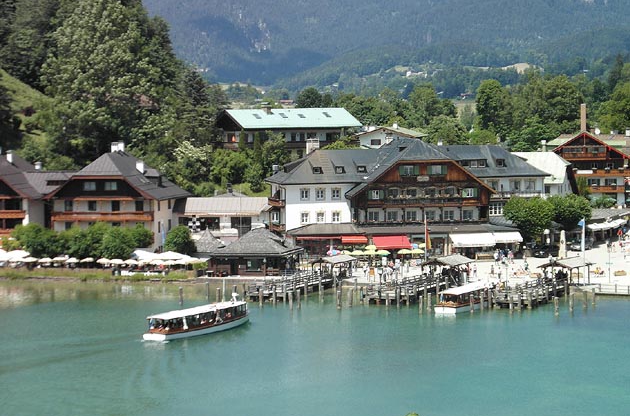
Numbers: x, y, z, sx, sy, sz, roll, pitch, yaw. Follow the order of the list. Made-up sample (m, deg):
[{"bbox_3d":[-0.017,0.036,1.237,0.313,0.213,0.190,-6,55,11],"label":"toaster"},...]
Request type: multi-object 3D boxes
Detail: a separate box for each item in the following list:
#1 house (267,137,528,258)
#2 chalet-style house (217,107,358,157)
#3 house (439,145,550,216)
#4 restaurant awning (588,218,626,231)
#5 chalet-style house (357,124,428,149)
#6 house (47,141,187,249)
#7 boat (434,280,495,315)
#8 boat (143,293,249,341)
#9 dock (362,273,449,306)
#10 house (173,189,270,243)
[{"bbox_3d":[12.460,-1.430,317.040,37.500,16.600,18.000,-1,5,-5],"label":"house"},{"bbox_3d":[-4.380,-11.080,347.310,21.000,10.000,15.000,-2,5,-20],"label":"chalet-style house"},{"bbox_3d":[27.390,-1.630,324.060,17.000,15.500,13.000,-1,5,-5],"label":"house"},{"bbox_3d":[46.590,2.310,334.450,1.900,0.900,13.000,2,6,28],"label":"restaurant awning"},{"bbox_3d":[12.590,-9.380,345.470,10.500,7.600,11.000,0,5,11],"label":"chalet-style house"},{"bbox_3d":[-28.900,-1.090,312.020,16.500,14.000,16.000,0,5,11],"label":"house"},{"bbox_3d":[20.080,11.190,272.960,2.900,2.800,17.500,2,6,28],"label":"boat"},{"bbox_3d":[-14.100,13.080,252.020,2.900,3.300,18.500,3,6,35],"label":"boat"},{"bbox_3d":[12.550,10.600,281.940,5.000,2.600,17.000,2,6,29],"label":"dock"},{"bbox_3d":[-14.460,1.940,328.350,14.000,8.500,11.000,0,5,6],"label":"house"}]

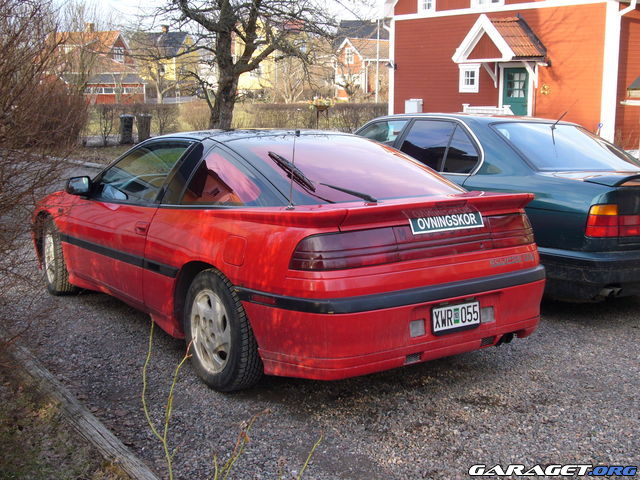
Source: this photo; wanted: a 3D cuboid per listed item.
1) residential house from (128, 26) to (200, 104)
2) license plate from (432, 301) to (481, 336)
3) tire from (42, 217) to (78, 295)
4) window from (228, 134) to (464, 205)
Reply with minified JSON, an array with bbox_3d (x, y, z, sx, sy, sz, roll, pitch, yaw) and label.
[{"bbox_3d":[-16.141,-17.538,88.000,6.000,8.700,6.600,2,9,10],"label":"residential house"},{"bbox_3d":[0.654,0.372,4.070,0.305,0.118,0.020,-6,5,-34],"label":"license plate"},{"bbox_3d":[-1.961,0.122,6.515,0.210,0.630,0.630,-5,10,-27],"label":"tire"},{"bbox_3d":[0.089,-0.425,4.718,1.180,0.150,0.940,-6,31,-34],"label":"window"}]

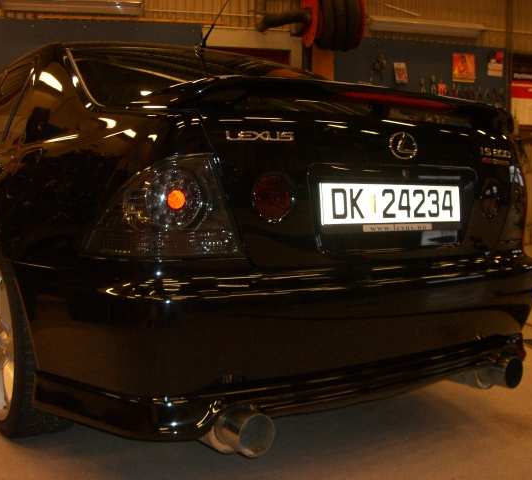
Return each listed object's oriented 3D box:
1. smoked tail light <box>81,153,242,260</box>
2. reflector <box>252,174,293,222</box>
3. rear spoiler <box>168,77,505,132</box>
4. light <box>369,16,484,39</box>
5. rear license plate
[{"bbox_3d":[-0.229,-0.082,1.621,0.355,0.248,0.190,-1,4,-22],"label":"smoked tail light"},{"bbox_3d":[0.011,-0.101,1.711,0.116,0.116,0.030,-2,-2,-34],"label":"reflector"},{"bbox_3d":[0.305,-0.365,1.981,1.160,0.113,0.250,-2,4,-34],"label":"rear spoiler"},{"bbox_3d":[1.977,-2.601,8.600,1.530,0.140,0.180,0,4,-13],"label":"light"},{"bbox_3d":[0.355,-0.098,1.919,0.520,0.110,0.015,-2,-2,-34],"label":"rear license plate"}]

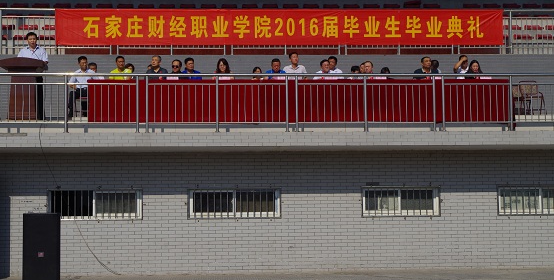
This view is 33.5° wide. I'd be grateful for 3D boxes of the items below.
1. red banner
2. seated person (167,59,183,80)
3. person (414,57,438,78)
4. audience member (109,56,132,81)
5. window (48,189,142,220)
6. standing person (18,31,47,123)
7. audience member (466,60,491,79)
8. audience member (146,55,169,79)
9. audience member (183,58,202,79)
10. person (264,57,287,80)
[{"bbox_3d":[0.143,-2.583,21.176,10.334,0.830,0.040,0,-3,-4],"label":"red banner"},{"bbox_3d":[-1.968,-0.959,17.935,0.520,1.236,0.720,0,-3,-4],"label":"seated person"},{"bbox_3d":[2.992,-1.018,18.300,0.540,1.303,0.740,0,-3,-4],"label":"person"},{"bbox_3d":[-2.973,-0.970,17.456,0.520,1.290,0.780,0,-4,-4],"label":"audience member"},{"bbox_3d":[-3.343,1.193,16.982,1.728,0.559,0.100,0,-3,-4],"label":"window"},{"bbox_3d":[-4.735,-1.204,17.776,0.550,1.758,0.380,0,-3,-4],"label":"standing person"},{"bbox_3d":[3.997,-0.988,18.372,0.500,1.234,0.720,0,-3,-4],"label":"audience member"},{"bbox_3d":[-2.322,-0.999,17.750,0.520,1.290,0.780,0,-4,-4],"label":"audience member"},{"bbox_3d":[-1.745,-1.067,18.913,0.520,1.262,0.740,0,-3,-4],"label":"audience member"},{"bbox_3d":[-0.008,-0.980,18.079,0.520,1.259,0.720,0,-3,-4],"label":"person"}]

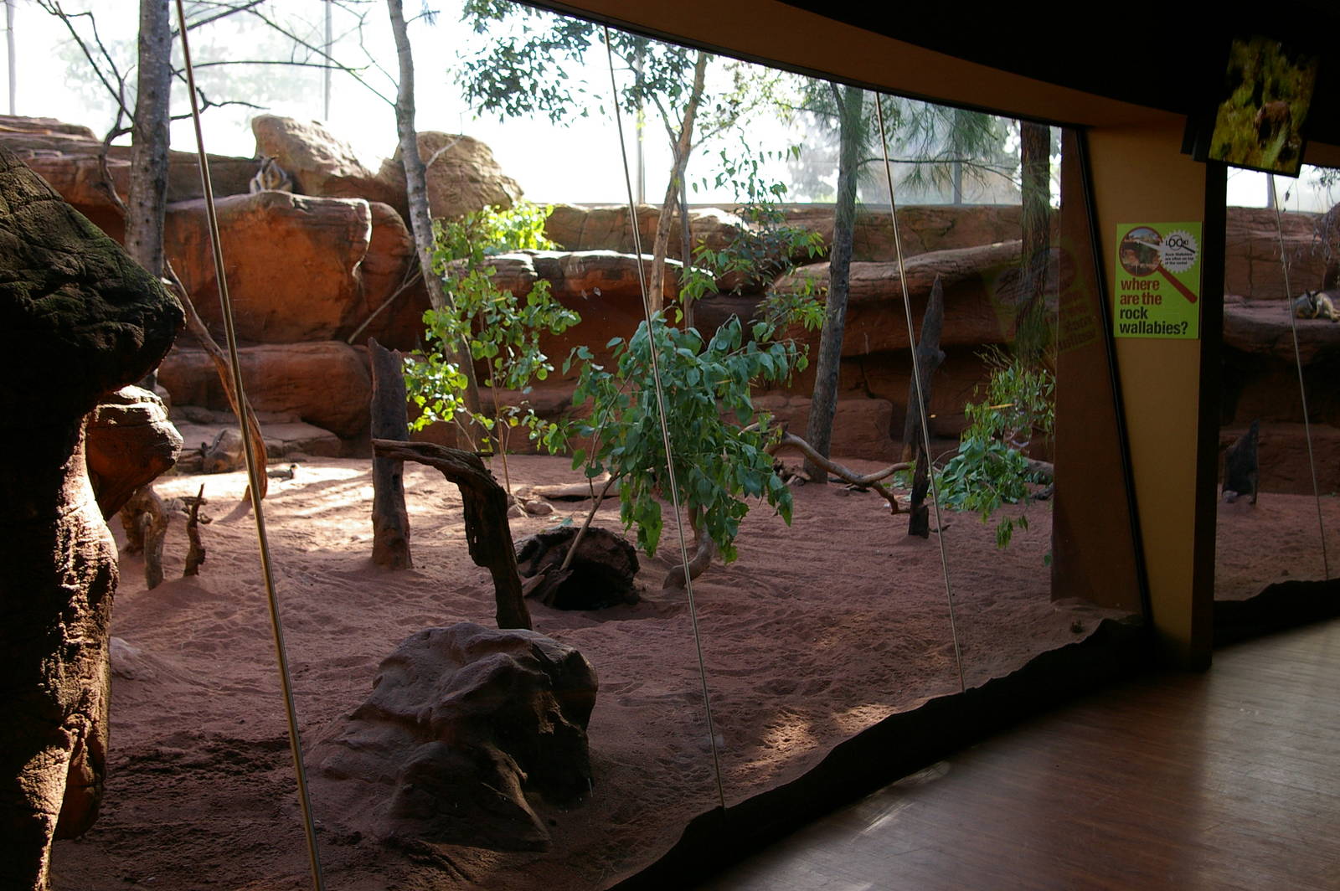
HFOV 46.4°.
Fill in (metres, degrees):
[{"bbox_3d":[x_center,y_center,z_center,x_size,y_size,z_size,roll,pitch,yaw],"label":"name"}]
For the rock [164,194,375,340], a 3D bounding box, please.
[{"bbox_3d":[-4.172,-1.903,16.800,2.500,1.650,1.700,-1,5,-7],"label":"rock"}]

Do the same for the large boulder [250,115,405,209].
[{"bbox_3d":[-3.787,-3.124,17.200,1.700,1.050,1.300,-1,5,-6],"label":"large boulder"}]

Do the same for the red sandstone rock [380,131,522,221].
[{"bbox_3d":[-2.443,-2.997,17.400,1.580,1.000,1.300,0,5,-4],"label":"red sandstone rock"}]

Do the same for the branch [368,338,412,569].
[{"bbox_3d":[-1.649,0.049,9.200,0.240,1.370,0.230,0,5,-5],"label":"branch"}]

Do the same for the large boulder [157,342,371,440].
[{"bbox_3d":[-4.296,-0.586,16.500,2.300,1.020,1.400,-1,5,-7],"label":"large boulder"}]

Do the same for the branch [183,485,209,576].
[{"bbox_3d":[-2.733,0.492,9.000,0.150,0.530,0.120,-1,5,-9],"label":"branch"}]

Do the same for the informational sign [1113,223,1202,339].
[{"bbox_3d":[2.452,-0.828,7.850,0.413,0.582,0.012,2,5,26],"label":"informational sign"}]

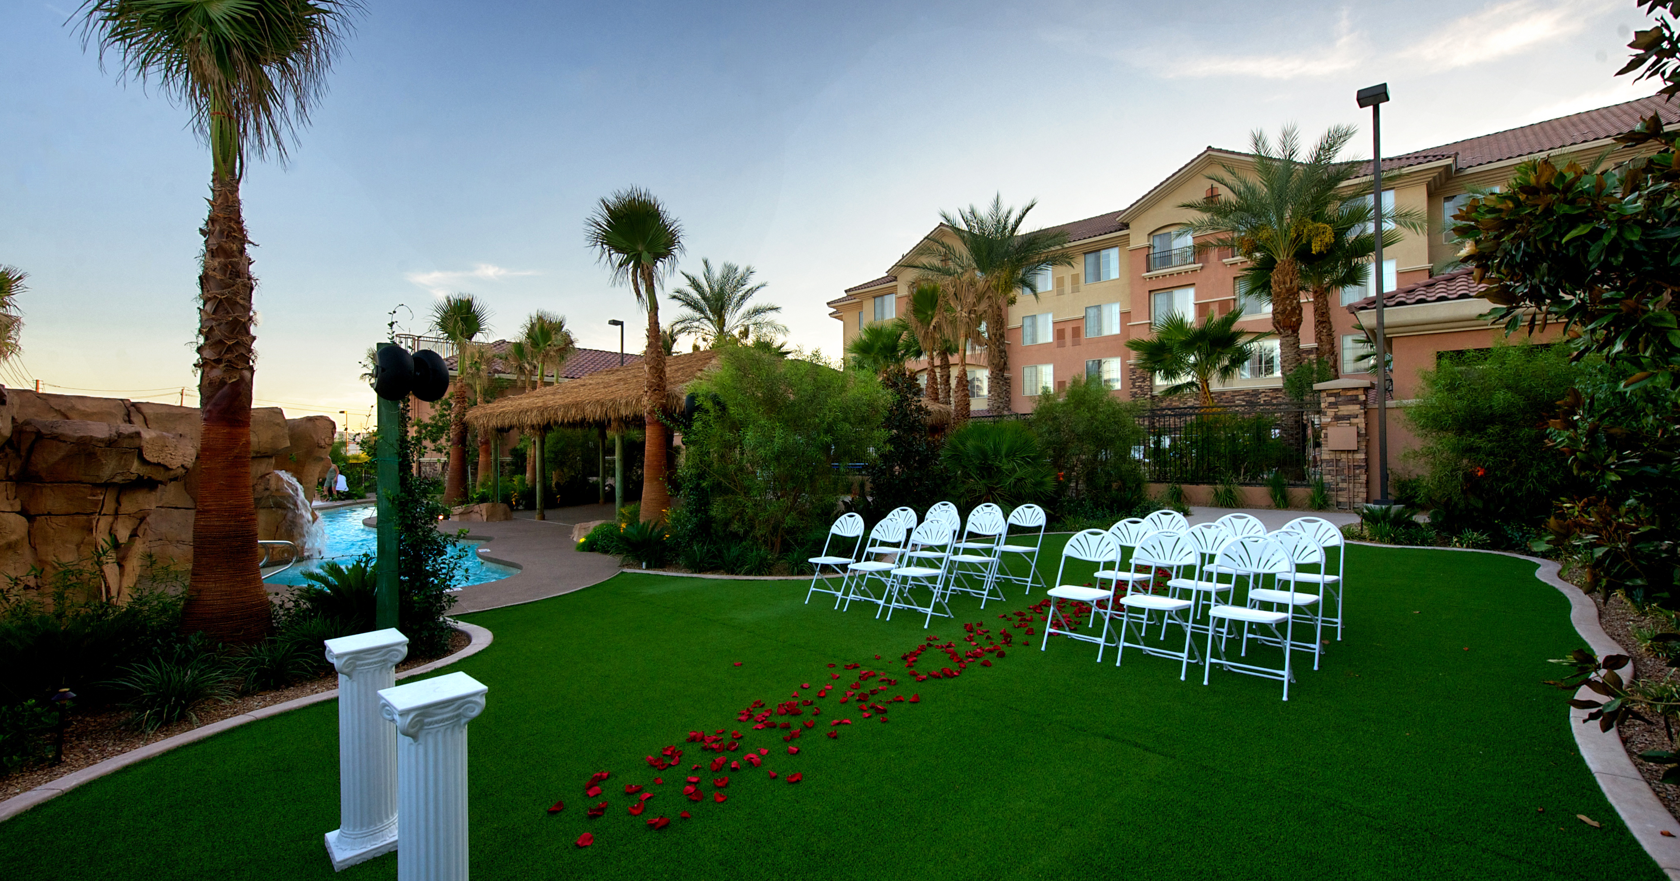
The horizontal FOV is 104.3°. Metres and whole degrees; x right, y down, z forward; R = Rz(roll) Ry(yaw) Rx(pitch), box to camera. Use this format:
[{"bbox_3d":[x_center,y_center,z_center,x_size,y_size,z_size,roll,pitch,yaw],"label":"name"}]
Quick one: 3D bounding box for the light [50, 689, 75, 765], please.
[{"bbox_3d":[-3.618,1.318,3.038,0.090,0.370,0.090,0,-1,0],"label":"light"}]

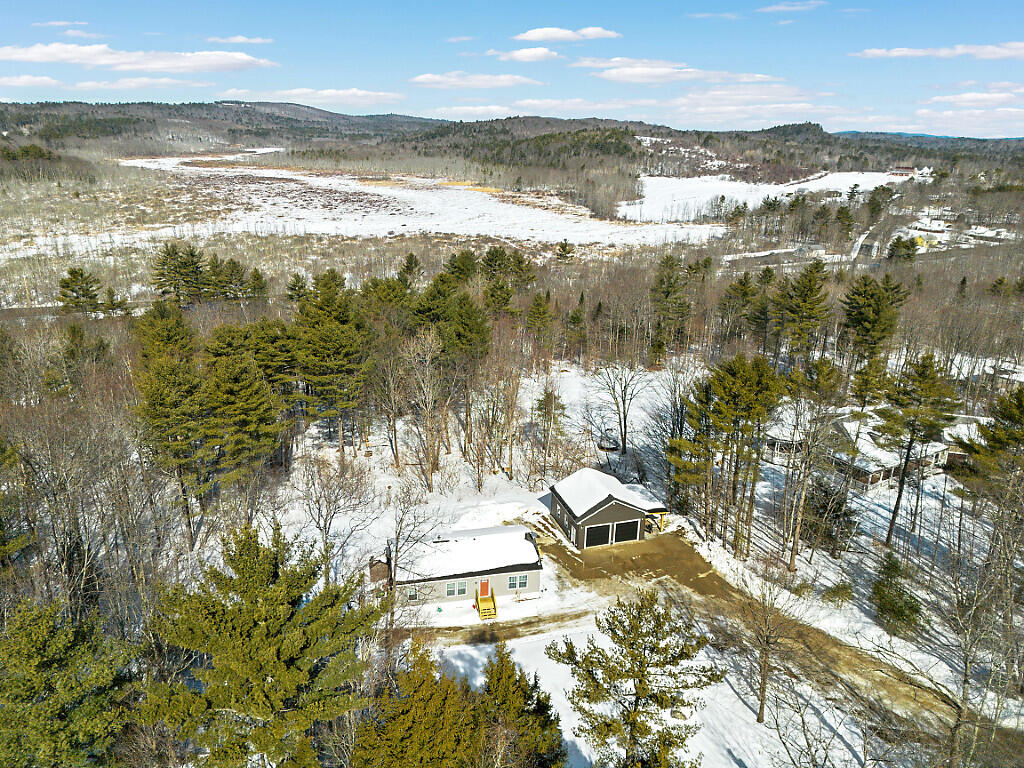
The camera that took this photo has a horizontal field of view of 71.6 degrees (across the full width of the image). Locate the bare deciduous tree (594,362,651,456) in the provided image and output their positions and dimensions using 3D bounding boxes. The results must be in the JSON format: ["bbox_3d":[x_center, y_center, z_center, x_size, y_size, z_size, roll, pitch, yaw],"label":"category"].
[{"bbox_3d":[16.590,3.800,103.770,8.180,14.240,8.180,3,19,9],"label":"bare deciduous tree"}]

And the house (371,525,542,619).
[{"bbox_3d":[-5.301,17.896,71.762,15.300,5.100,9.400,-3,19,-11],"label":"house"}]

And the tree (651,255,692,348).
[{"bbox_3d":[35.570,-17.720,158.650,8.940,23.200,8.940,4,19,12],"label":"tree"}]

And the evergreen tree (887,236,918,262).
[{"bbox_3d":[171.901,-57.837,310.472,13.990,12.900,13.990,10,21,27],"label":"evergreen tree"}]

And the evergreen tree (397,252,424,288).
[{"bbox_3d":[-30.920,-32.690,219.550,8.660,15.850,8.660,0,19,0],"label":"evergreen tree"}]

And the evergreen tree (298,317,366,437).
[{"bbox_3d":[-26.553,-0.343,102.155,9.780,18.980,9.780,-5,19,-15],"label":"evergreen tree"}]

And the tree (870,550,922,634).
[{"bbox_3d":[36.130,19.610,67.590,4.760,7.910,4.760,0,19,0],"label":"tree"}]

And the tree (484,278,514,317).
[{"bbox_3d":[-2.580,-13.170,153.050,6.680,19.260,6.680,0,19,0],"label":"tree"}]

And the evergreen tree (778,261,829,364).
[{"bbox_3d":[63.410,-15.550,152.880,11.630,22.870,11.050,8,21,22],"label":"evergreen tree"}]

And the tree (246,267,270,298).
[{"bbox_3d":[-75.954,-29.710,210.351,6.520,10.090,6.520,-6,19,-19],"label":"tree"}]

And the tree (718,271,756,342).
[{"bbox_3d":[50.720,-16.617,156.960,8.400,16.780,8.400,6,19,17],"label":"tree"}]

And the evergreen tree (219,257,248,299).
[{"bbox_3d":[-88.140,-32.960,224.310,9.480,13.270,9.480,0,19,0],"label":"evergreen tree"}]

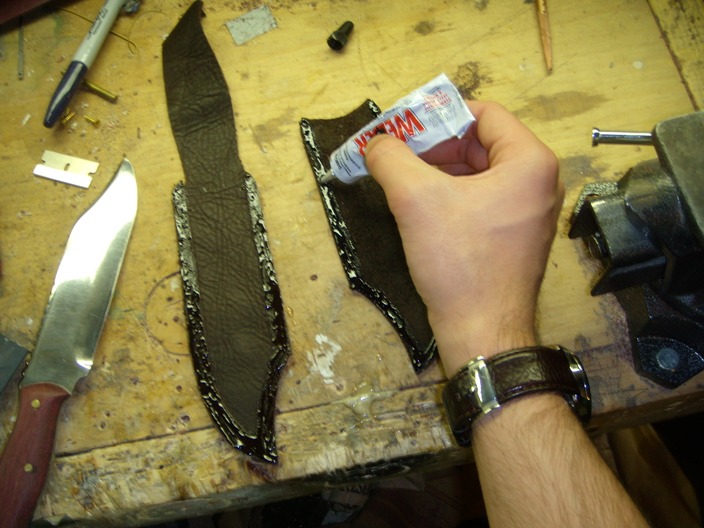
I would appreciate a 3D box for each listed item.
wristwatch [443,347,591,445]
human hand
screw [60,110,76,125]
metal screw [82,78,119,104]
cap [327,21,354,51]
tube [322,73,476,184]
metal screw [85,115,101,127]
[{"bbox_3d":[0.084,0.069,0.402,0.072,0.062,0.043,-2,50,-8],"label":"wristwatch"},{"bbox_3d":[0.066,-0.017,0.452,0.110,0.083,0.172,0,59,-3],"label":"human hand"},{"bbox_3d":[-0.195,-0.100,0.531,0.004,0.004,0.013,36,66,12],"label":"screw"},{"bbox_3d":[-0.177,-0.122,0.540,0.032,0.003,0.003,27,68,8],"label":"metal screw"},{"bbox_3d":[-0.007,-0.169,0.567,0.012,0.012,0.023,27,63,8],"label":"cap"},{"bbox_3d":[0.025,-0.081,0.506,0.105,0.018,0.035,-31,84,10],"label":"tube"},{"bbox_3d":[-0.179,-0.099,0.532,0.012,0.004,0.004,28,68,13],"label":"metal screw"}]

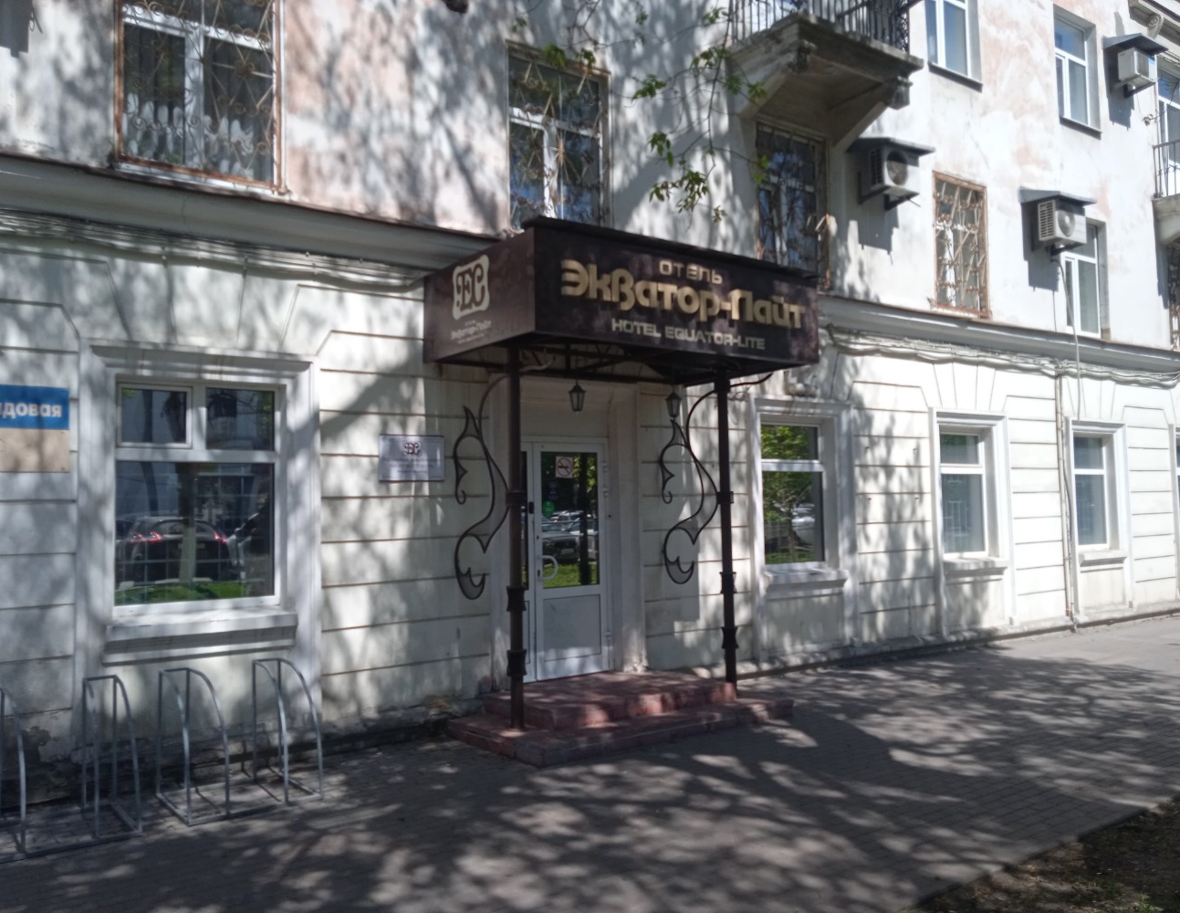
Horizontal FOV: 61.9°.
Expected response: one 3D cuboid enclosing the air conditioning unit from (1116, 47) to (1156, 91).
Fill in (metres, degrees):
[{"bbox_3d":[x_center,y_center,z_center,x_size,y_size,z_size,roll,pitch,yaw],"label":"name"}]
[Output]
[{"bbox_3d":[8.736,-6.179,15.696,0.662,0.425,0.256,1,-5,-35],"label":"air conditioning unit"}]

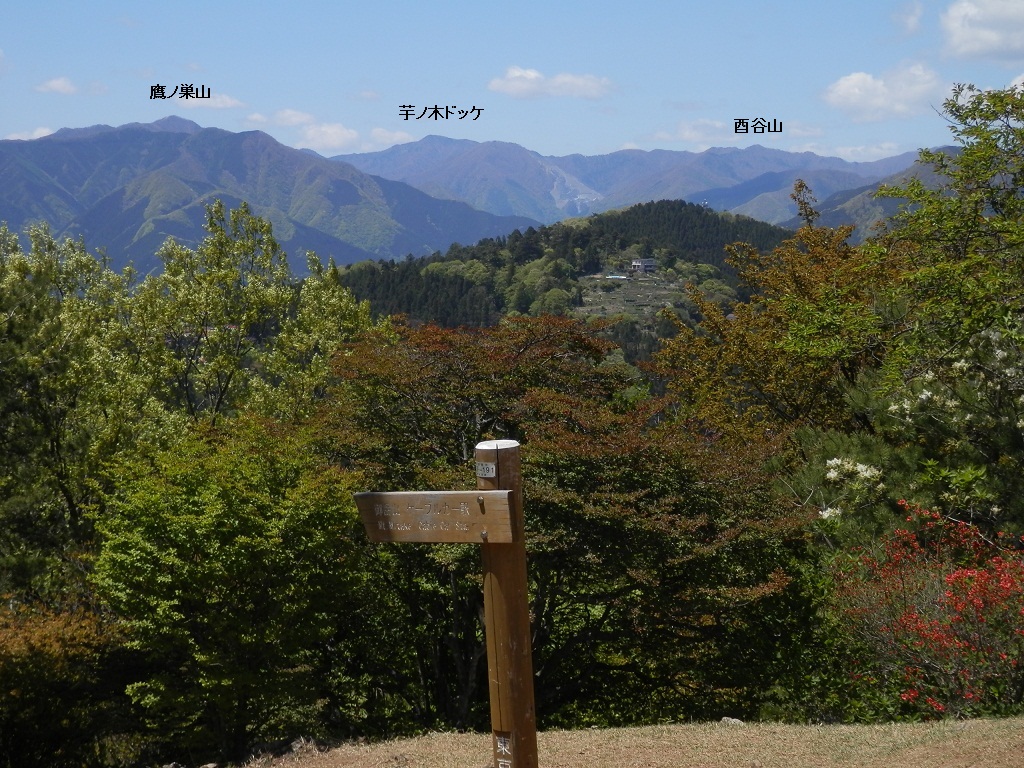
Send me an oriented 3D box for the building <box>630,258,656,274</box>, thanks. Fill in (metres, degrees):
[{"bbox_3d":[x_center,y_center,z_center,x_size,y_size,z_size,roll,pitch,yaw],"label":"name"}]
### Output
[{"bbox_3d":[104.535,-93.298,1545.000,11.500,11.500,15.000,4,6,42],"label":"building"}]

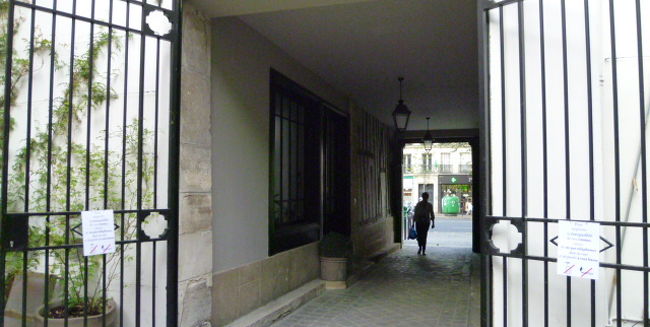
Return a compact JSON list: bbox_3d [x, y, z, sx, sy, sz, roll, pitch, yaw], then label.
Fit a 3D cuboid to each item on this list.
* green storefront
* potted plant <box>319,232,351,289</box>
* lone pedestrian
[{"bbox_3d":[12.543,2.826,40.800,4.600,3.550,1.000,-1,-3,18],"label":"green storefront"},{"bbox_3d":[0.177,1.643,7.750,0.540,0.930,0.540,0,-3,0],"label":"potted plant"},{"bbox_3d":[2.577,1.578,11.750,0.540,1.650,0.380,-1,-3,18],"label":"lone pedestrian"}]

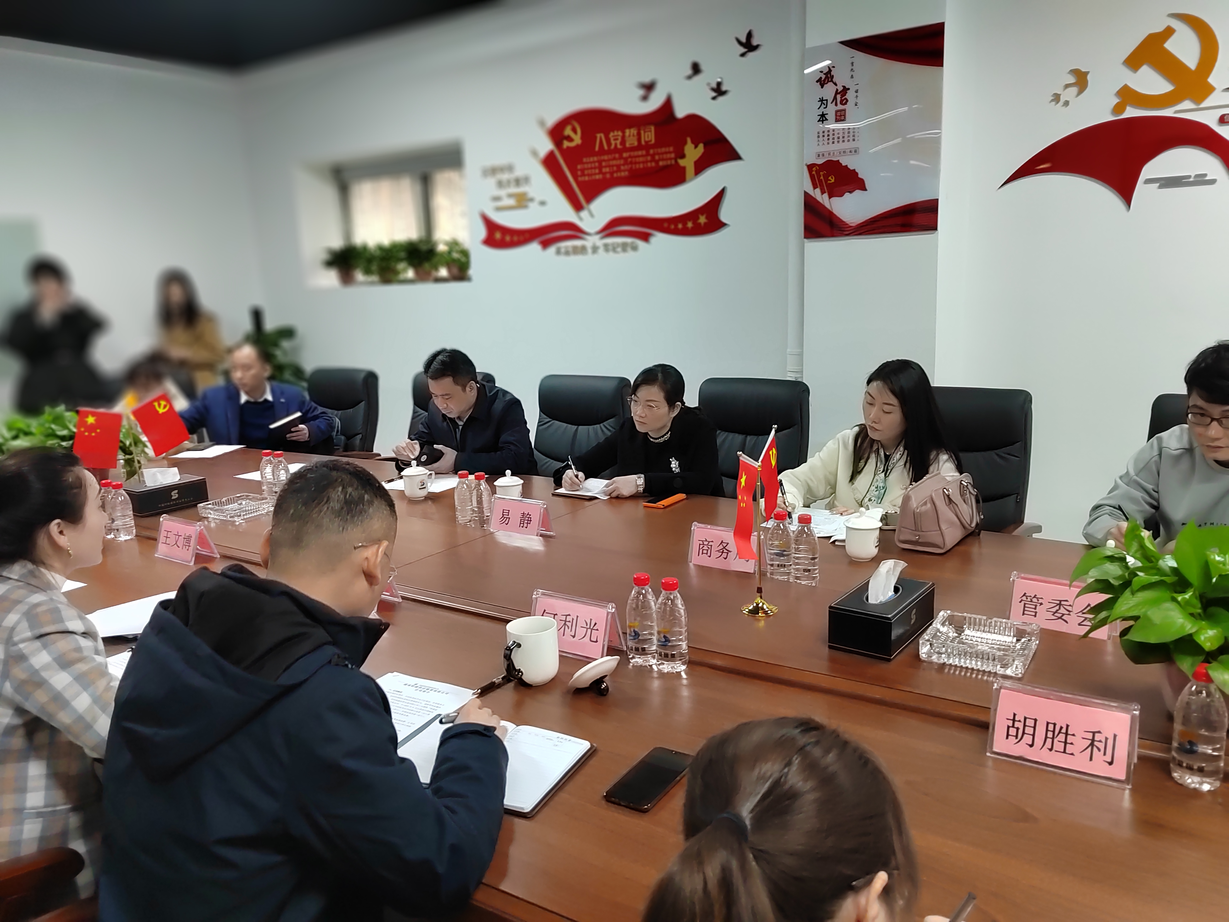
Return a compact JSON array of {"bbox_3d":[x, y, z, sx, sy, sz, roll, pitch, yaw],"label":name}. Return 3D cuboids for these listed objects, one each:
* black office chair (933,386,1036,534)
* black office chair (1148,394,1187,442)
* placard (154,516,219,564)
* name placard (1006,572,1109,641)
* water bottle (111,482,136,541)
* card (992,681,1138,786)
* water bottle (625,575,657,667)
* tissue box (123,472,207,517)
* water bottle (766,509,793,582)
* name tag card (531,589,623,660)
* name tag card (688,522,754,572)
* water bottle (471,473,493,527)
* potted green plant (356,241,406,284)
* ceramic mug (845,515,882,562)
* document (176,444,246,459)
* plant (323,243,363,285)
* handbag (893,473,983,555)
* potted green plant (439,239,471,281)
[{"bbox_3d":[1.077,0.328,2.754,0.600,1.080,0.660,5,14,31],"label":"black office chair"},{"bbox_3d":[1.990,0.355,2.653,0.600,1.089,0.670,4,12,29],"label":"black office chair"},{"bbox_3d":[-1.302,0.236,2.473,0.195,0.110,0.080,5,13,31],"label":"placard"},{"bbox_3d":[0.948,0.296,1.729,0.195,0.103,0.080,6,13,38],"label":"name placard"},{"bbox_3d":[-1.557,0.159,2.581,0.061,0.175,0.061,5,14,31],"label":"water bottle"},{"bbox_3d":[0.696,0.413,1.272,0.195,0.110,0.080,5,13,31],"label":"card"},{"bbox_3d":[0.057,0.318,1.658,0.063,0.183,0.063,-2,11,0],"label":"water bottle"},{"bbox_3d":[-1.745,0.133,3.172,0.134,0.088,0.268,5,13,32],"label":"tissue box"},{"bbox_3d":[0.405,0.210,1.990,0.061,0.175,0.061,5,14,31],"label":"water bottle"},{"bbox_3d":[-0.084,0.345,1.736,0.195,0.110,0.080,4,13,30],"label":"name tag card"},{"bbox_3d":[0.308,0.231,2.205,0.195,0.103,0.080,5,13,35],"label":"name tag card"},{"bbox_3d":[-0.413,0.125,2.539,0.061,0.175,0.061,-2,12,0],"label":"water bottle"},{"bbox_3d":[-1.519,-1.297,5.327,0.300,0.272,0.280,5,13,30],"label":"potted green plant"},{"bbox_3d":[0.657,0.191,2.147,0.114,0.130,0.096,-13,16,-41],"label":"ceramic mug"},{"bbox_3d":[-2.008,-0.049,4.064,0.215,0.004,0.295,0,12,12],"label":"document"},{"bbox_3d":[-1.966,-1.415,5.897,0.275,0.295,0.267,5,14,30],"label":"plant"},{"bbox_3d":[0.907,0.128,2.263,0.145,0.187,0.260,9,16,42],"label":"handbag"},{"bbox_3d":[-1.001,-1.263,5.127,0.200,0.265,0.200,-2,10,0],"label":"potted green plant"}]

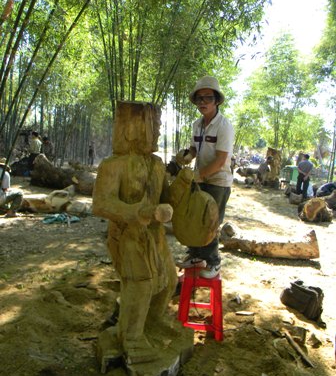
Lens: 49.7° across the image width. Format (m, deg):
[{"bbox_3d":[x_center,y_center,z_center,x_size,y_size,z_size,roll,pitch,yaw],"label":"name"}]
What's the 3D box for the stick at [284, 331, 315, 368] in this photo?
[{"bbox_3d":[1.003,1.219,2.822,0.050,0.050,0.470,1,6,-6],"label":"stick"}]

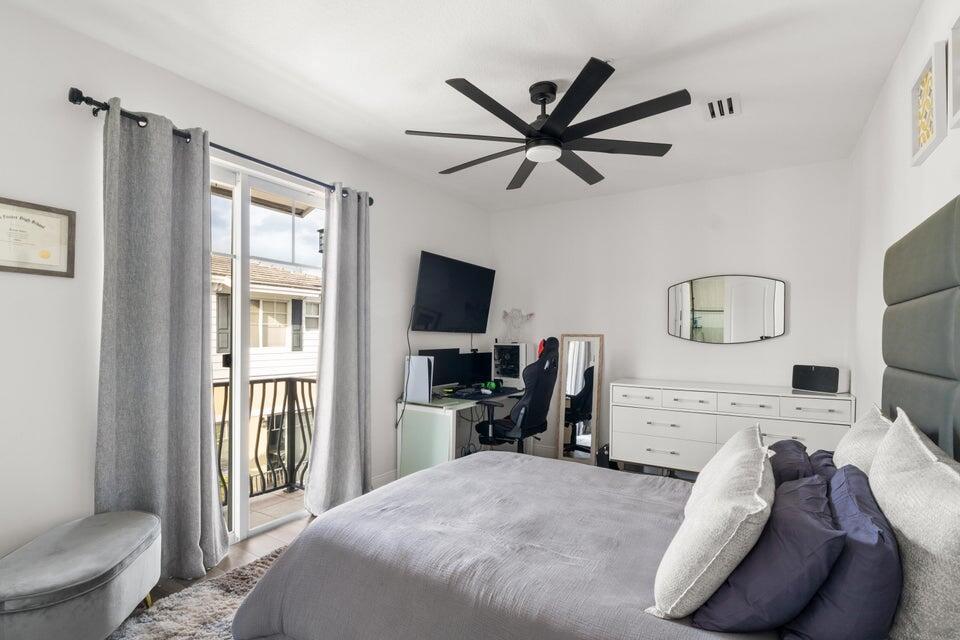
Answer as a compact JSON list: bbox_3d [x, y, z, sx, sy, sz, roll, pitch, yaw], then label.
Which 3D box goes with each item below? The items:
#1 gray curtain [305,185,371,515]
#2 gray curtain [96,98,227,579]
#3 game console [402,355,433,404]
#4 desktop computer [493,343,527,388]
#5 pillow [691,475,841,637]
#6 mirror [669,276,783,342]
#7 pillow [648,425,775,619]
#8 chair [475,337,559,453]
[{"bbox_3d":[-1.024,0.198,3.112,0.160,2.360,0.510,-1,-2,34],"label":"gray curtain"},{"bbox_3d":[-1.627,0.152,2.235,0.160,2.400,0.550,-1,-2,34],"label":"gray curtain"},{"bbox_3d":[-0.490,0.482,3.532,0.260,0.390,0.104,-1,-2,32],"label":"game console"},{"bbox_3d":[0.325,0.478,4.632,0.390,0.460,0.200,-1,-2,34],"label":"desktop computer"},{"bbox_3d":[0.846,0.642,1.240,0.190,0.440,0.480,43,22,28],"label":"pillow"},{"bbox_3d":[2.198,-0.090,3.821,0.915,0.615,0.030,-1,-2,28],"label":"mirror"},{"bbox_3d":[0.797,0.632,1.368,0.190,0.450,0.580,39,20,29],"label":"pillow"},{"bbox_3d":[0.348,0.790,3.674,0.690,1.290,0.670,-1,-2,34],"label":"chair"}]

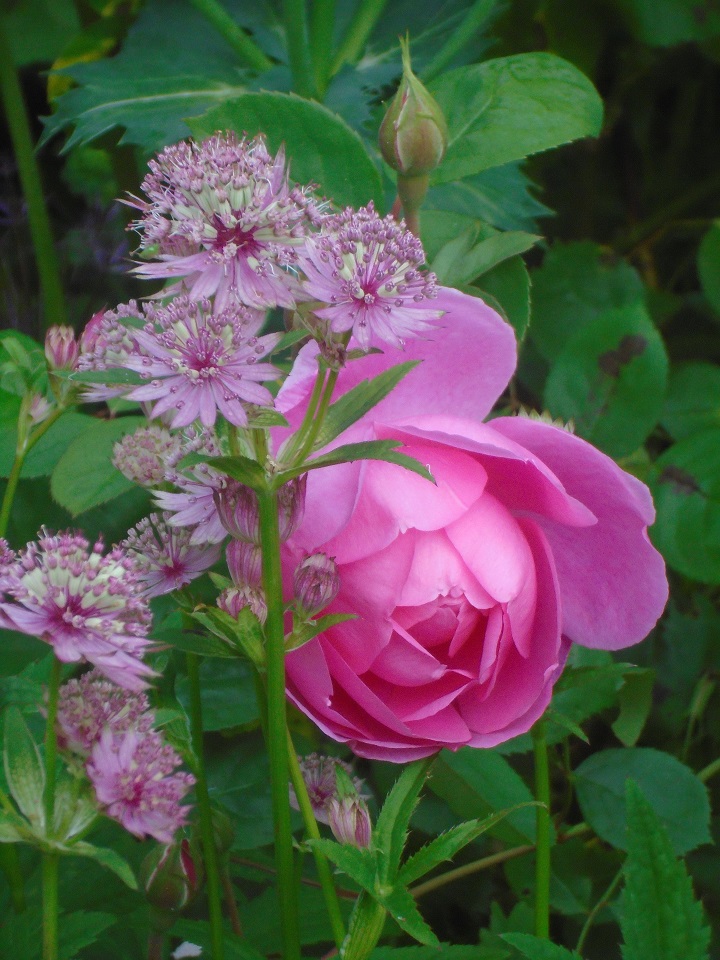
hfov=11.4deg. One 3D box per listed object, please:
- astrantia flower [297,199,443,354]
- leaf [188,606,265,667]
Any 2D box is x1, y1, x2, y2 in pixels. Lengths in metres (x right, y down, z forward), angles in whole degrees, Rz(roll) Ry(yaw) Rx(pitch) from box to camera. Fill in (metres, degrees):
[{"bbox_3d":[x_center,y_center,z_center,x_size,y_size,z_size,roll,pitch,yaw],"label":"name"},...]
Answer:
[{"bbox_3d":[0.002,-0.046,0.820,0.033,0.022,0.032,4,45,-4],"label":"astrantia flower"},{"bbox_3d":[-0.029,0.034,0.780,0.017,0.013,0.011,0,17,0],"label":"leaf"}]

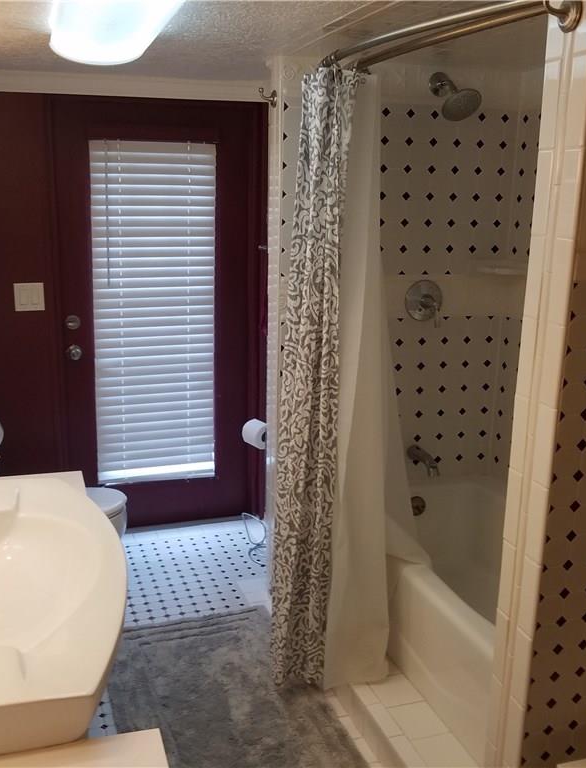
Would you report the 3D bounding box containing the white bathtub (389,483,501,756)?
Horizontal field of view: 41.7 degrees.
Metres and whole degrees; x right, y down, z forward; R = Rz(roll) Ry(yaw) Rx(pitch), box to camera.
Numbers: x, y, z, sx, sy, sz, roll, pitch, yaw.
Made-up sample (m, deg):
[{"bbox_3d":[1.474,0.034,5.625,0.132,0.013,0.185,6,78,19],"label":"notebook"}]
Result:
[{"bbox_3d":[0.708,0.720,2.568,0.800,0.370,1.510,-4,14,-19],"label":"white bathtub"}]

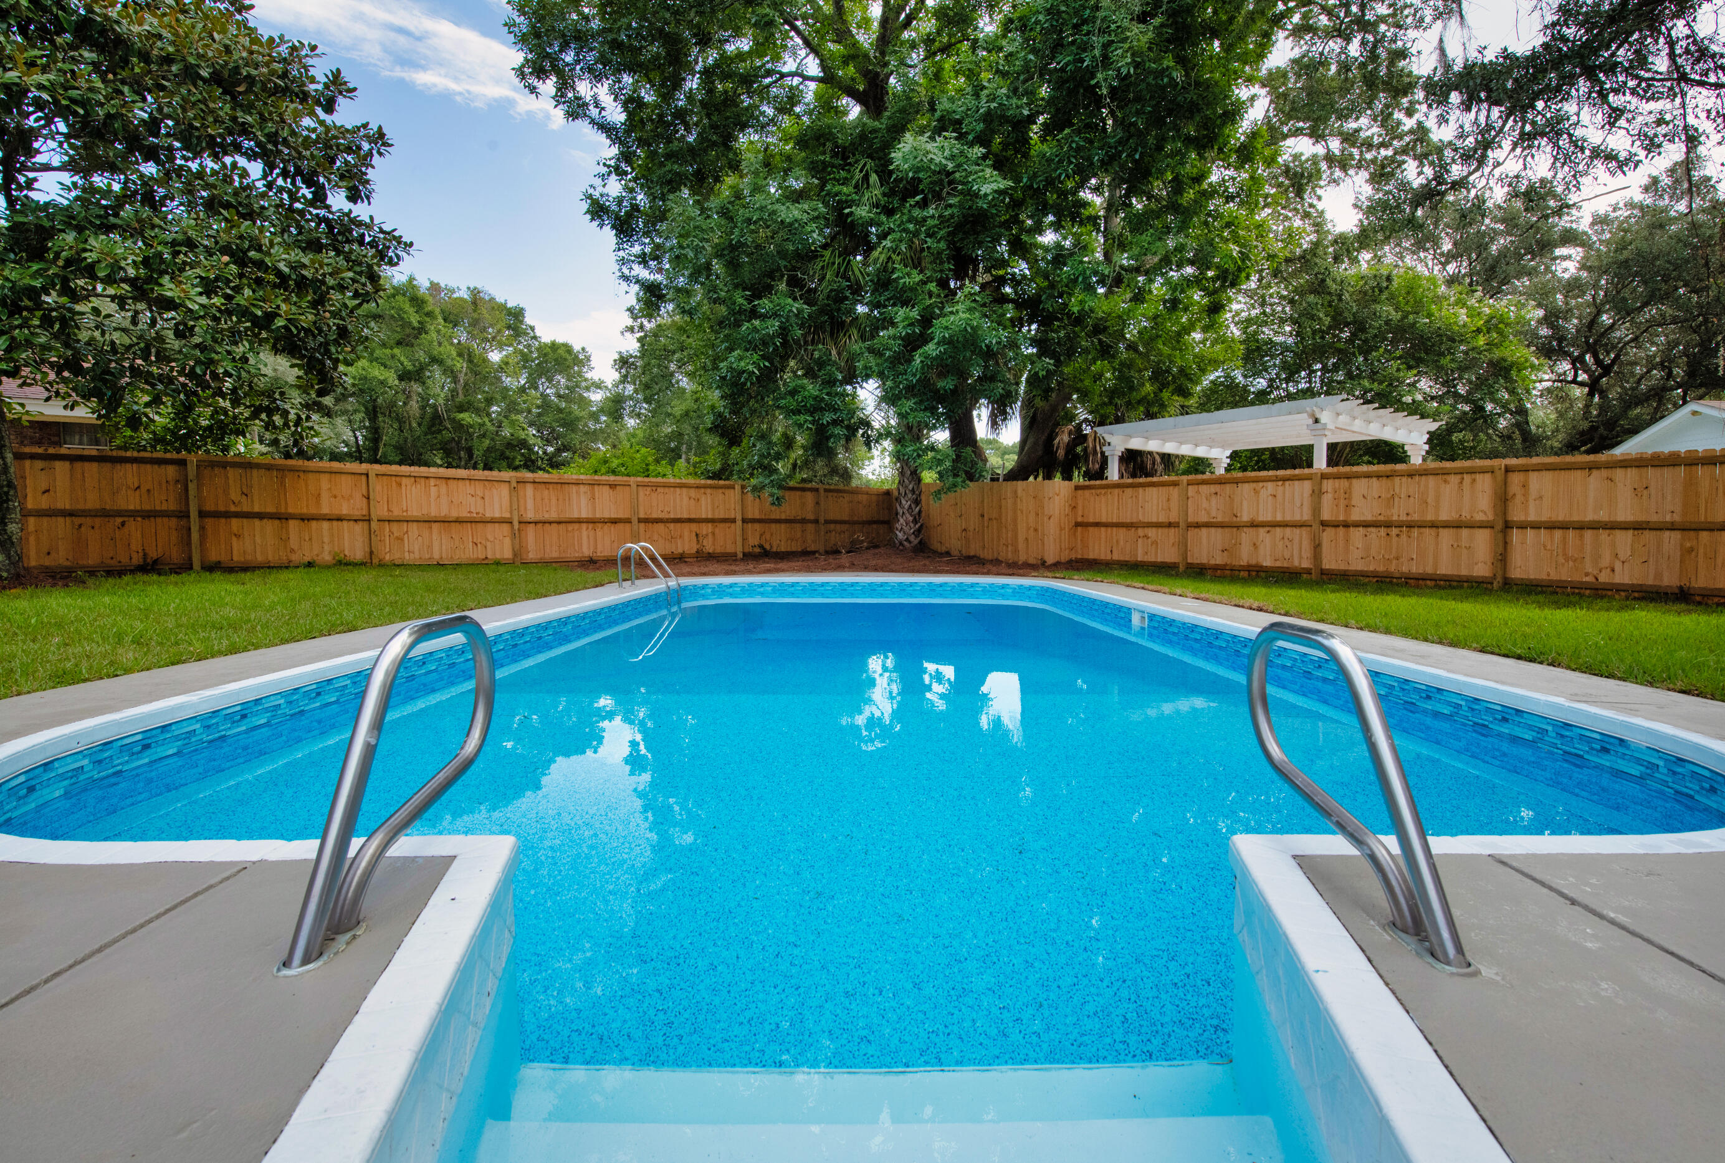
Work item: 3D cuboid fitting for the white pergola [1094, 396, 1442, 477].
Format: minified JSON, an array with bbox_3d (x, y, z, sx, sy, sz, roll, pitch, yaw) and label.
[{"bbox_3d":[8.814,-1.860,17.188,5.509,3.150,5.261,-2,4,-36],"label":"white pergola"}]

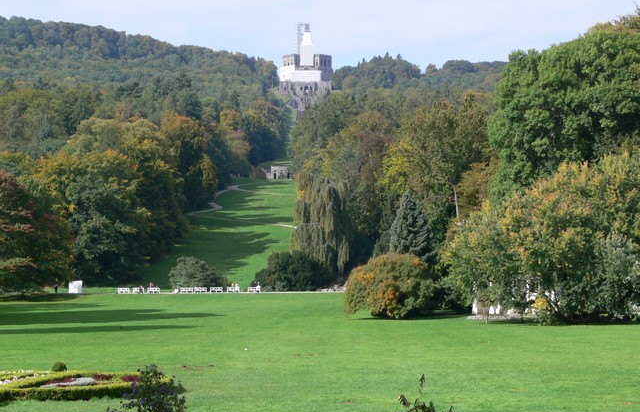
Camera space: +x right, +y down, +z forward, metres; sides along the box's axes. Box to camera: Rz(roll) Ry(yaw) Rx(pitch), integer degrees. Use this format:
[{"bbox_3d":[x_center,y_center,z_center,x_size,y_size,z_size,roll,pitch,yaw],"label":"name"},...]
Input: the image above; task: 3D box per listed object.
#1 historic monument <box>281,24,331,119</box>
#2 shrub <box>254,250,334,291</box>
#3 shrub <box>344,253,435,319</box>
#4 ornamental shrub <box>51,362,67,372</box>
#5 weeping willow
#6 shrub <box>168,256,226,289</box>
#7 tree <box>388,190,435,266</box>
[{"bbox_3d":[-17.011,-165.252,1640.000,65.615,113.003,65.000,0,-3,0],"label":"historic monument"},{"bbox_3d":[-3.911,9.931,207.000,12.269,6.211,9.000,0,-3,0],"label":"shrub"},{"bbox_3d":[5.964,6.774,115.000,7.754,5.623,7.300,0,-3,0],"label":"shrub"},{"bbox_3d":[-11.237,7.005,58.000,0.688,0.559,0.700,0,-3,0],"label":"ornamental shrub"},{"bbox_3d":[0.084,3.265,226.000,10.047,18.419,9.500,0,-3,0],"label":"weeping willow"},{"bbox_3d":[-18.697,10.340,206.000,8.852,5.266,8.000,0,-3,0],"label":"shrub"},{"bbox_3d":[11.292,4.589,163.000,6.038,12.922,6.200,0,-3,0],"label":"tree"}]

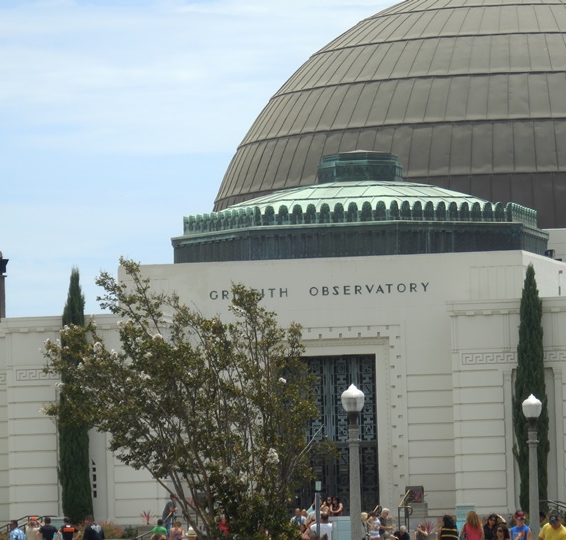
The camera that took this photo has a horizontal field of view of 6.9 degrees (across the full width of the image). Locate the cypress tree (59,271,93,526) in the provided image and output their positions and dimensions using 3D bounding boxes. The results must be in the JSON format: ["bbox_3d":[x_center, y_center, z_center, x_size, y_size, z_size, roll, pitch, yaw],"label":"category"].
[{"bbox_3d":[-6.814,4.108,154.425,1.050,8.447,1.050,-2,-3,0],"label":"cypress tree"}]

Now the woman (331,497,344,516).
[{"bbox_3d":[1.772,8.068,149.414,0.450,1.640,0.360,-2,-3,1],"label":"woman"}]

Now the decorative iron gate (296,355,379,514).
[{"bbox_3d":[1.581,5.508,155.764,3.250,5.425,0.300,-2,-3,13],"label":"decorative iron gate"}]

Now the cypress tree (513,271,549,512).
[{"bbox_3d":[8.015,3.822,150.935,1.120,7.998,1.120,-2,-3,13],"label":"cypress tree"}]

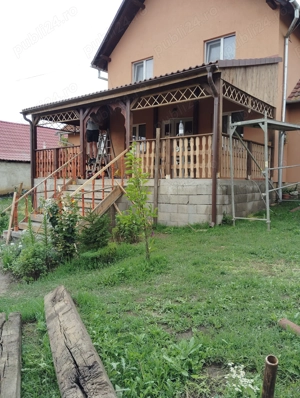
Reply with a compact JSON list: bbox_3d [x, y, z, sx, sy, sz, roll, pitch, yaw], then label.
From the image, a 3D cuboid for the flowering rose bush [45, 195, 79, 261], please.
[{"bbox_3d":[-1.460,0.473,5.350,0.550,1.080,0.550,1,3,0],"label":"flowering rose bush"}]

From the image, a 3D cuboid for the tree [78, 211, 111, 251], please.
[{"bbox_3d":[-1.015,0.576,5.900,0.560,0.740,0.560,1,3,0],"label":"tree"}]

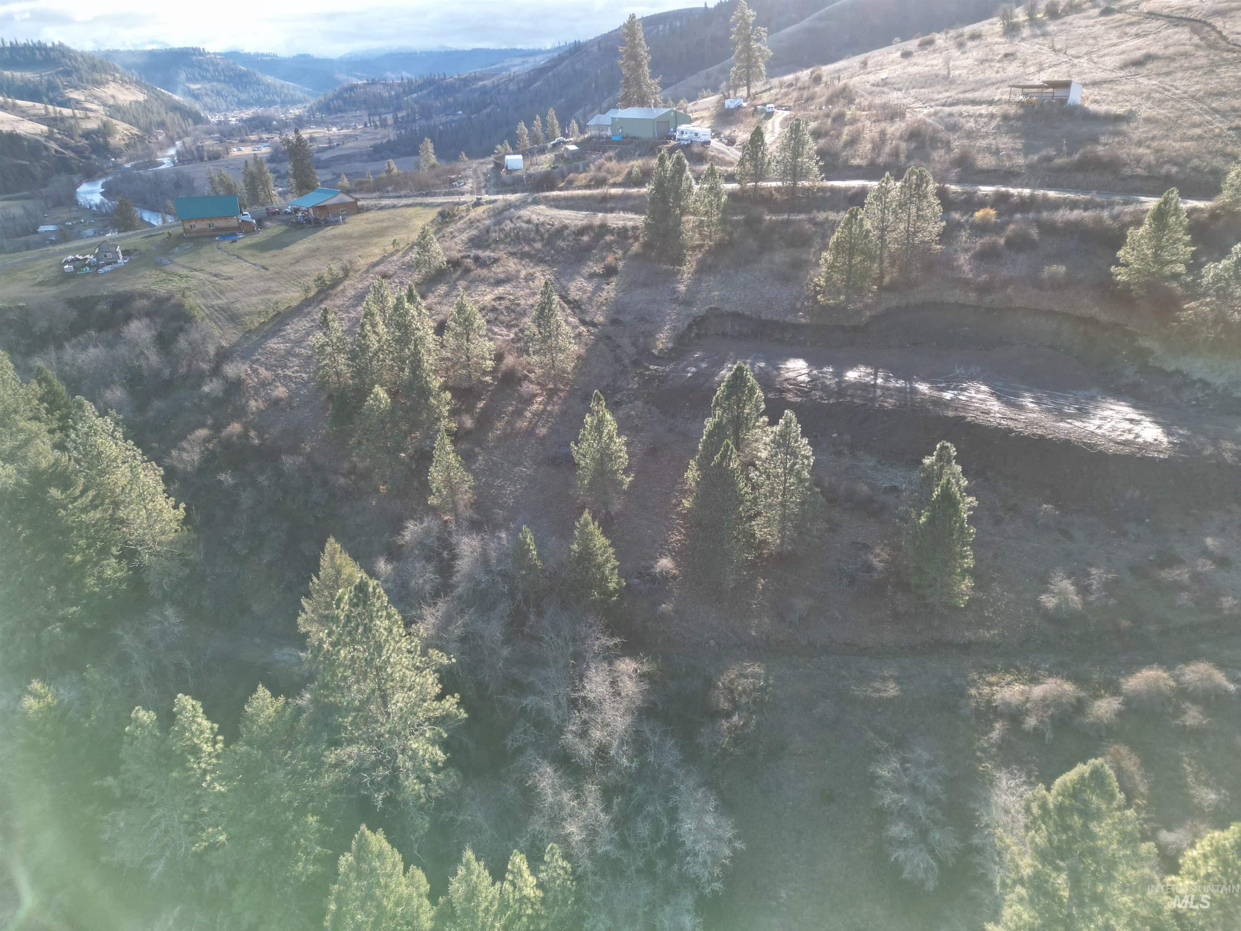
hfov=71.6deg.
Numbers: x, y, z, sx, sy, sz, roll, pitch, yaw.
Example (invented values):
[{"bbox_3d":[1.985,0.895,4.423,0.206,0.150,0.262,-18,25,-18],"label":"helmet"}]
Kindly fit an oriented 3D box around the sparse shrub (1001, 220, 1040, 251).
[{"bbox_3d":[56.770,-32.650,122.000,5.360,4.290,5.090,0,24,0],"label":"sparse shrub"}]

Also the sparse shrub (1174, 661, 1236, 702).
[{"bbox_3d":[48.880,18.090,72.000,5.190,3.120,4.150,0,24,0],"label":"sparse shrub"}]

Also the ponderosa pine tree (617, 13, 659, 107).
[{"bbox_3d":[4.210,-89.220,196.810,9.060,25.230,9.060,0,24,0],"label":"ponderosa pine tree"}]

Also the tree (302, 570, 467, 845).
[{"bbox_3d":[-13.893,14.199,49.298,9.193,18.458,9.193,-10,25,-18],"label":"tree"}]

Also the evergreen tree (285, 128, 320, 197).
[{"bbox_3d":[-80.303,-73.943,212.109,8.445,16.989,8.445,-10,25,-17],"label":"evergreen tree"}]

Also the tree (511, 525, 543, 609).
[{"bbox_3d":[-7.541,8.144,69.000,2.550,7.510,2.550,0,24,0],"label":"tree"}]

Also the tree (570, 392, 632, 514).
[{"bbox_3d":[-1.940,-1.210,86.260,5.630,13.340,5.630,0,24,0],"label":"tree"}]

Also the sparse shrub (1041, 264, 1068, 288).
[{"bbox_3d":[51.078,-22.337,101.000,2.720,2.540,2.720,0,24,0],"label":"sparse shrub"}]

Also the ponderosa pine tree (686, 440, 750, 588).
[{"bbox_3d":[8.543,4.452,73.775,5.516,14.386,5.516,1,24,7],"label":"ponderosa pine tree"}]

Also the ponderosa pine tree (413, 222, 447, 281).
[{"bbox_3d":[-32.747,-36.323,146.111,5.850,9.252,5.850,-7,24,-11],"label":"ponderosa pine tree"}]

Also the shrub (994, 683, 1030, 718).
[{"bbox_3d":[22.667,13.583,49.937,2.000,1.700,2.000,-2,24,0],"label":"shrub"}]

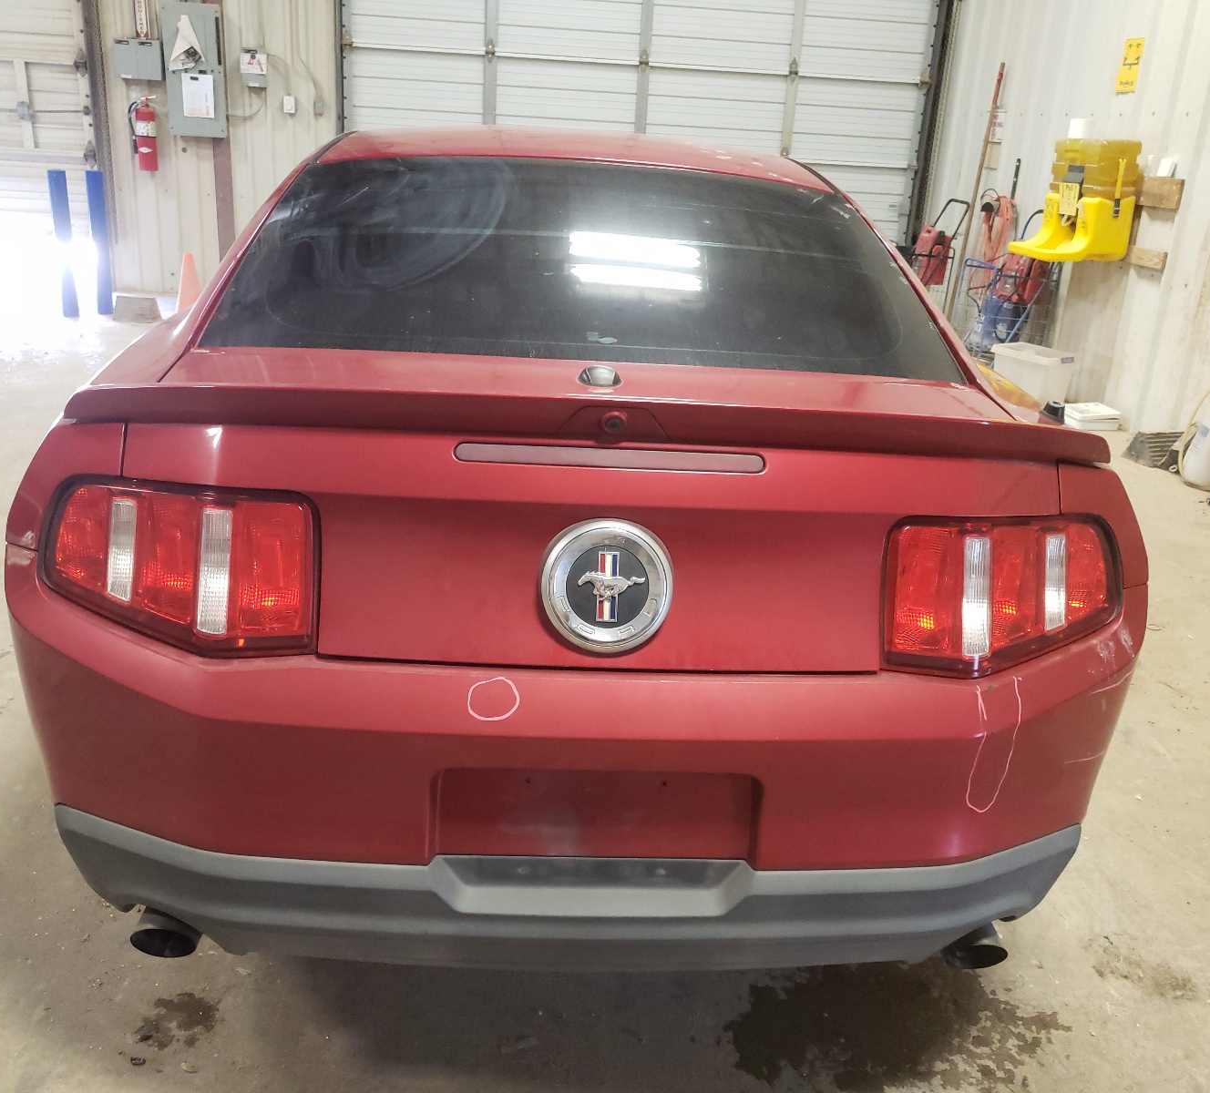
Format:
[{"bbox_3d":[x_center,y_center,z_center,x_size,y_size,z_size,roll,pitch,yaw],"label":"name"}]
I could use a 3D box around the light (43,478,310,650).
[{"bbox_3d":[-0.580,0.008,1.456,0.450,0.205,0.125,9,21,14],"label":"light"}]

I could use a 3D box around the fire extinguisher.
[{"bbox_3d":[-3.311,-2.951,7.861,0.205,0.513,0.150,2,20,-4],"label":"fire extinguisher"}]

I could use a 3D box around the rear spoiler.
[{"bbox_3d":[0.011,-0.170,1.444,1.500,0.130,0.310,2,20,-4],"label":"rear spoiler"}]

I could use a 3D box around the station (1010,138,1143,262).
[{"bbox_3d":[2.676,-1.981,6.252,0.440,0.620,0.500,2,20,-4],"label":"station"}]

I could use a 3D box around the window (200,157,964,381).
[{"bbox_3d":[-0.029,-0.525,1.994,1.227,0.100,0.708,2,43,-4],"label":"window"}]

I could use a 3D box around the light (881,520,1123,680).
[{"bbox_3d":[0.577,0.050,1.533,0.450,0.205,0.125,-5,22,-22],"label":"light"}]

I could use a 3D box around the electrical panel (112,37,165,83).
[{"bbox_3d":[-3.248,-3.418,7.700,0.325,0.279,0.120,2,20,-4],"label":"electrical panel"}]

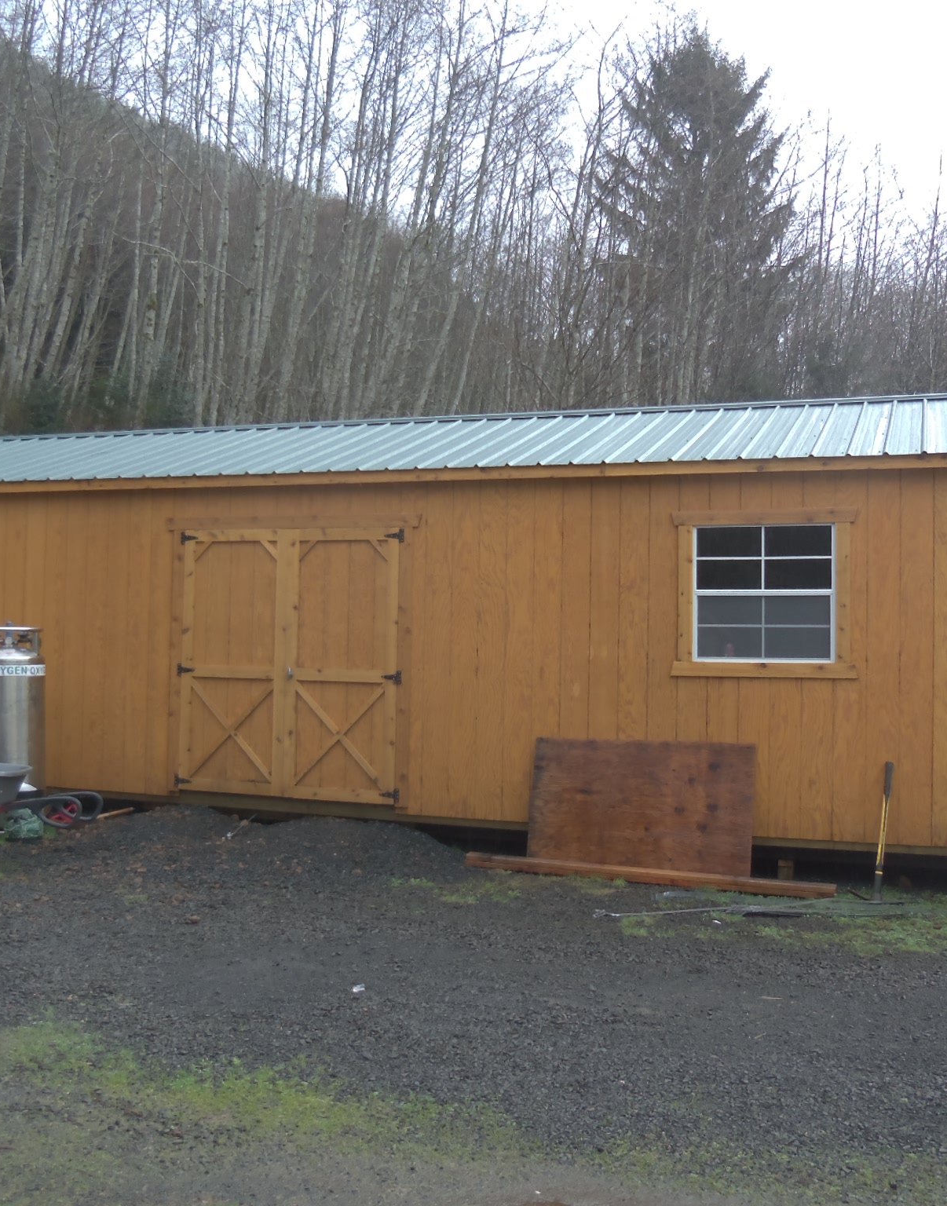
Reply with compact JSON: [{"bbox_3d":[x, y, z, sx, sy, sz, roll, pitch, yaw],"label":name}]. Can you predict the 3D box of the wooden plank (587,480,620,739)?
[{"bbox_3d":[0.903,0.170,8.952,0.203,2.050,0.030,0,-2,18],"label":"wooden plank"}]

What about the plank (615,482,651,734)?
[{"bbox_3d":[1.082,0.321,8.769,0.205,2.370,0.022,0,-2,20],"label":"plank"}]

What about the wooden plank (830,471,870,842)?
[{"bbox_3d":[2.436,0.340,8.422,0.203,2.412,0.025,0,-2,19],"label":"wooden plank"}]

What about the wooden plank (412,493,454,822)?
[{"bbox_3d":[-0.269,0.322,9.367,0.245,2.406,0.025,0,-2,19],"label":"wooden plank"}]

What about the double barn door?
[{"bbox_3d":[-1.405,0.444,9.743,1.820,2.020,0.060,0,-2,19],"label":"double barn door"}]

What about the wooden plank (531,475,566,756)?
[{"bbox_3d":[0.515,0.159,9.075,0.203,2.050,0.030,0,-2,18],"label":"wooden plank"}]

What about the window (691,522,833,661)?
[{"bbox_3d":[1.923,-0.058,8.639,0.910,0.912,0.070,0,-2,18],"label":"window"}]

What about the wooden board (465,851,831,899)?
[{"bbox_3d":[1.116,1.774,8.486,2.420,0.080,0.100,0,-2,21],"label":"wooden board"}]

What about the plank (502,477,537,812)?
[{"bbox_3d":[0.322,0.322,9.053,0.205,2.370,0.022,0,-2,20],"label":"plank"}]

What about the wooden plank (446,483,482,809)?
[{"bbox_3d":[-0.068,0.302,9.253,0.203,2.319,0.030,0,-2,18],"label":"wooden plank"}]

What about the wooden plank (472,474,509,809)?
[{"bbox_3d":[0.132,0.320,9.124,0.205,2.370,0.022,0,-2,20],"label":"wooden plank"}]

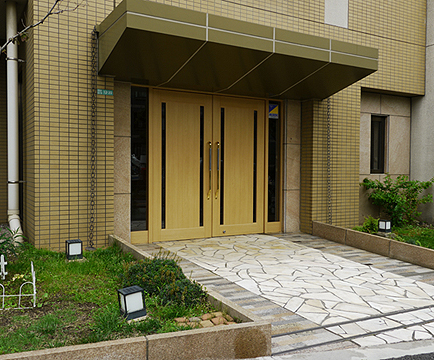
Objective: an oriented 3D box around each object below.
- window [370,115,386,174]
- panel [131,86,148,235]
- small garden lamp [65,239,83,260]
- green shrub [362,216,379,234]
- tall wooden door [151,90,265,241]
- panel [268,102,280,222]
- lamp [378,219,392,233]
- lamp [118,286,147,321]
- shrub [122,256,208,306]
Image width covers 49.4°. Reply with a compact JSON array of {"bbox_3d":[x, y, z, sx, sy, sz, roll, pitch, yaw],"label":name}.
[{"bbox_3d":[2.902,-0.634,8.492,0.385,1.050,0.083,0,1,-30],"label":"window"},{"bbox_3d":[-1.015,-0.275,6.163,0.233,1.877,0.052,0,1,-30],"label":"panel"},{"bbox_3d":[-1.548,0.750,5.096,0.144,0.187,0.140,0,1,-30],"label":"small garden lamp"},{"bbox_3d":[2.494,0.703,7.573,0.250,0.270,0.250,0,1,-30],"label":"green shrub"},{"bbox_3d":[-0.069,-0.199,6.683,1.856,2.033,0.104,0,1,-30],"label":"tall wooden door"},{"bbox_3d":[0.877,-0.286,7.259,0.217,1.847,0.052,0,1,-30],"label":"panel"},{"bbox_3d":[2.720,0.743,7.644,0.144,0.187,0.140,0,1,-33],"label":"lamp"},{"bbox_3d":[-0.614,0.884,3.408,0.144,0.187,0.140,-8,6,-29],"label":"lamp"},{"bbox_3d":[-0.450,0.826,3.959,0.551,0.281,0.998,0,1,-30],"label":"shrub"}]

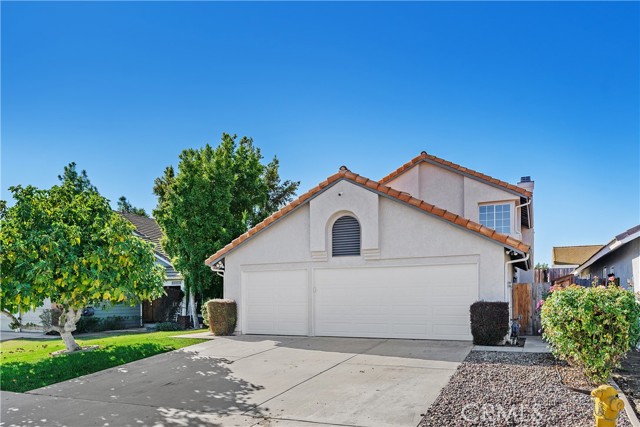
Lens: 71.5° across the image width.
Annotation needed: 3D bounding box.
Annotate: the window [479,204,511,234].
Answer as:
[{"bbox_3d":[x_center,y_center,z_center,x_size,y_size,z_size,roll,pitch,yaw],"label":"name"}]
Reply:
[{"bbox_3d":[6.752,0.232,17.200,1.220,1.200,0.100,-3,-7,24],"label":"window"}]

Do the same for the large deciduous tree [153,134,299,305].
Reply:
[{"bbox_3d":[-3.976,0.765,18.900,5.500,7.800,4.800,0,-6,0],"label":"large deciduous tree"}]

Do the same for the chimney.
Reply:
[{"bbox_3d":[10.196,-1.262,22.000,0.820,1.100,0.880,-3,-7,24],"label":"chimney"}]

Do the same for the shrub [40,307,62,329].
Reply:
[{"bbox_3d":[-9.906,3.948,16.400,0.800,0.850,0.720,0,-6,0],"label":"shrub"}]

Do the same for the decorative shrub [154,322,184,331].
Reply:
[{"bbox_3d":[-5.857,4.398,17.300,1.080,0.360,0.800,0,-6,0],"label":"decorative shrub"}]

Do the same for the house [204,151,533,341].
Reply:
[{"bbox_3d":[3.400,1.000,20.000,10.400,6.900,13.600,-3,-7,24],"label":"house"}]

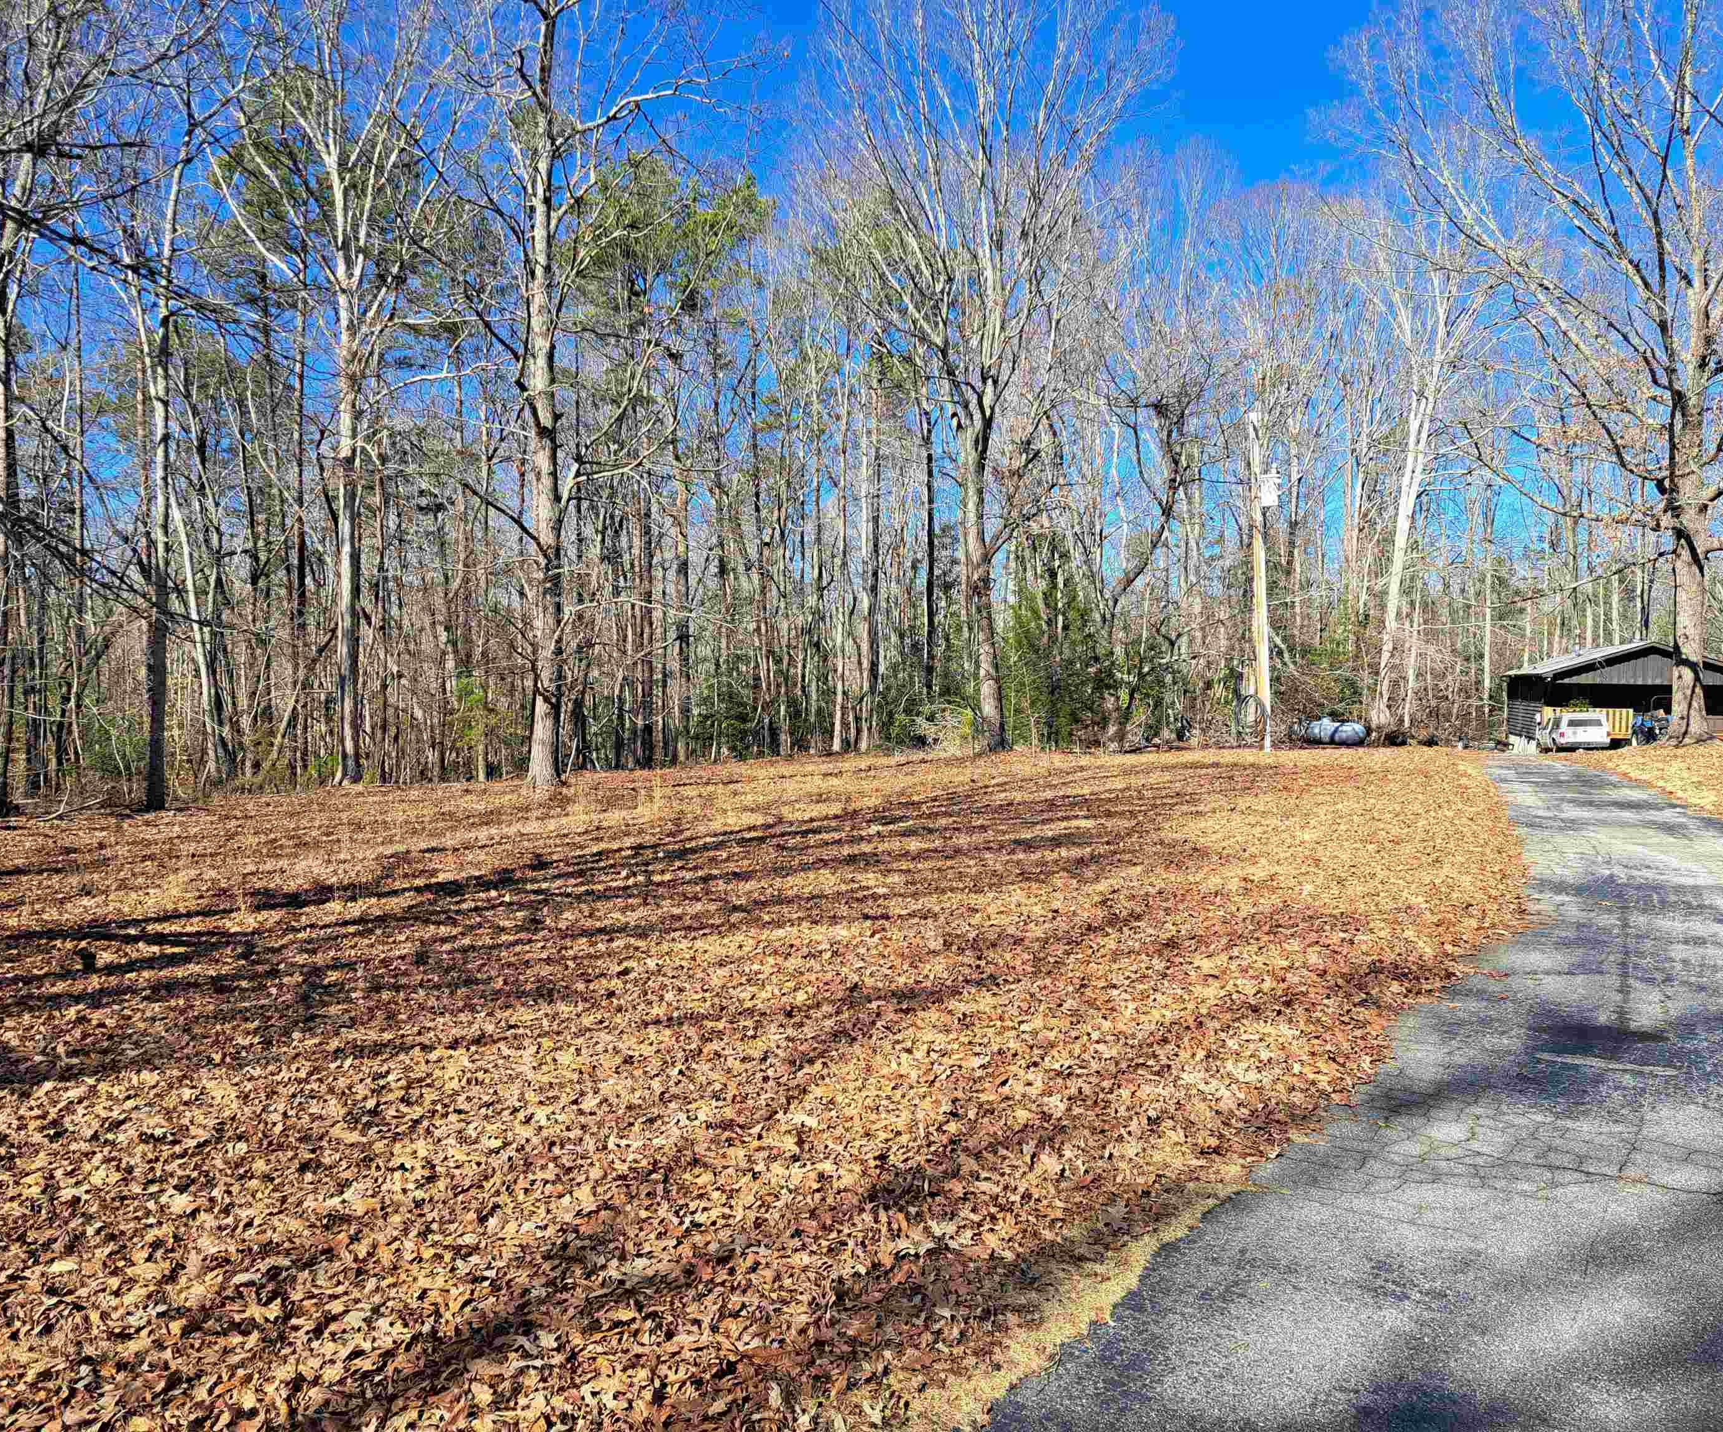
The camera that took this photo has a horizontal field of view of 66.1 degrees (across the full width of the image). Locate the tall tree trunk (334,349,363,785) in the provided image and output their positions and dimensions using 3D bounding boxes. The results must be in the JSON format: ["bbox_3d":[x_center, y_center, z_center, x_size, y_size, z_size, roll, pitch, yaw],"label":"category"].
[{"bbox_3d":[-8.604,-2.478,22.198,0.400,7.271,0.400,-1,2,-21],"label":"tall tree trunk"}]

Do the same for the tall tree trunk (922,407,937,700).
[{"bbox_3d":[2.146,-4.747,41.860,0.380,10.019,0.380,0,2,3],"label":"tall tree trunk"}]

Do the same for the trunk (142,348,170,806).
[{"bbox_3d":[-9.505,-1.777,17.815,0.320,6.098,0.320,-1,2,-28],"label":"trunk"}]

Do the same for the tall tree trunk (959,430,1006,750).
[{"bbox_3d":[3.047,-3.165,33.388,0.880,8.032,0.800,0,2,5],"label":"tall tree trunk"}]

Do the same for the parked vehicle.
[{"bbox_3d":[27.300,0.759,51.000,1.750,1.680,4.800,0,2,17],"label":"parked vehicle"}]

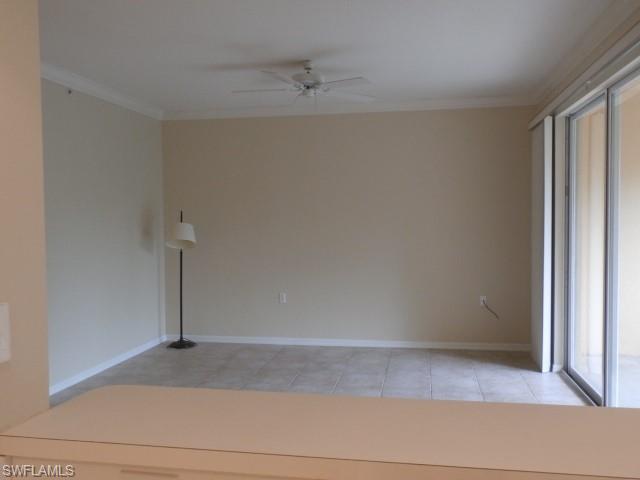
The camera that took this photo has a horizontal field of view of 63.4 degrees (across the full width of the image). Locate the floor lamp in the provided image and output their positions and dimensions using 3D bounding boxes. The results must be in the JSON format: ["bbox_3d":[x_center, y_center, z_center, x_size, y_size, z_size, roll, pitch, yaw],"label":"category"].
[{"bbox_3d":[-1.626,0.448,6.045,0.345,1.575,0.345,0,2,9],"label":"floor lamp"}]

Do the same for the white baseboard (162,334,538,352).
[{"bbox_3d":[0.233,1.181,5.959,4.258,0.087,0.020,0,2,9],"label":"white baseboard"}]

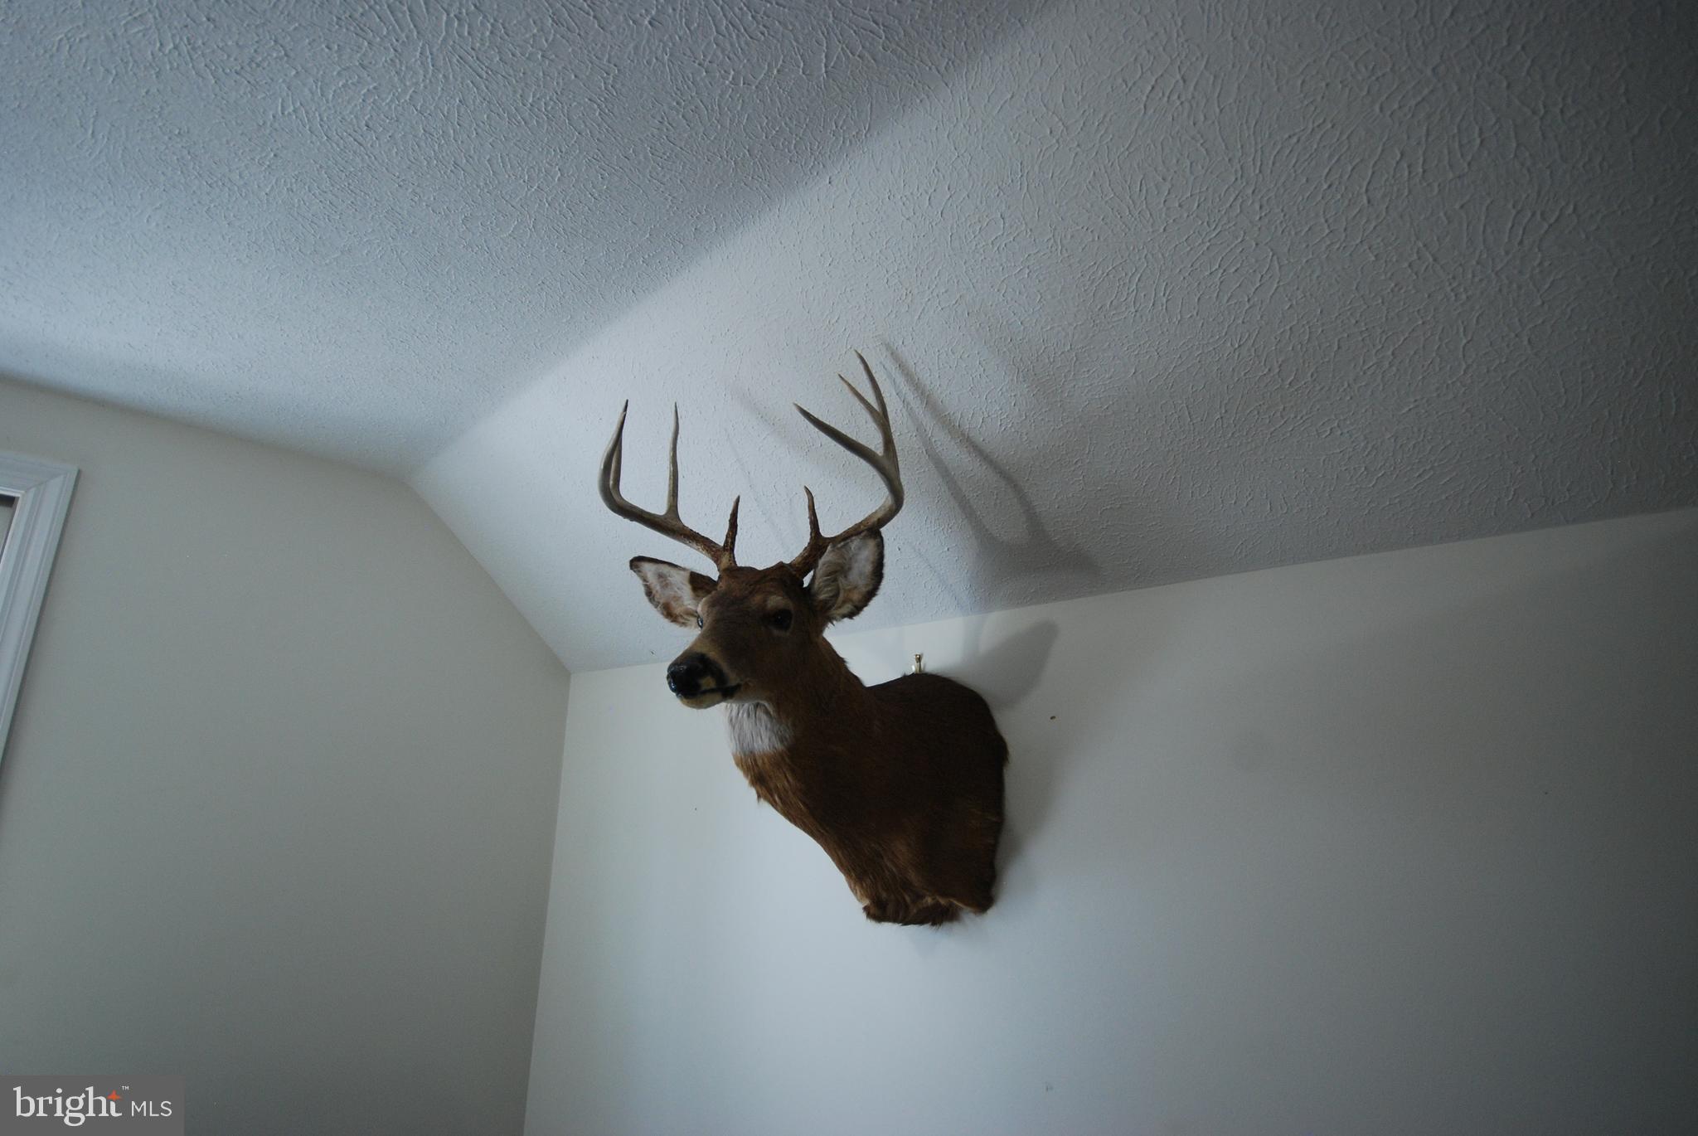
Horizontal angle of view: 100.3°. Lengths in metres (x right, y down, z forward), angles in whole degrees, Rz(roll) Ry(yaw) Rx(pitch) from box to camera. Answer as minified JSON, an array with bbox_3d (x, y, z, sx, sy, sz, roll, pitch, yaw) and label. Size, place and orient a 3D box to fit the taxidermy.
[{"bbox_3d":[-0.022,0.159,1.026,0.420,0.760,0.610,-10,-17,35],"label":"taxidermy"}]

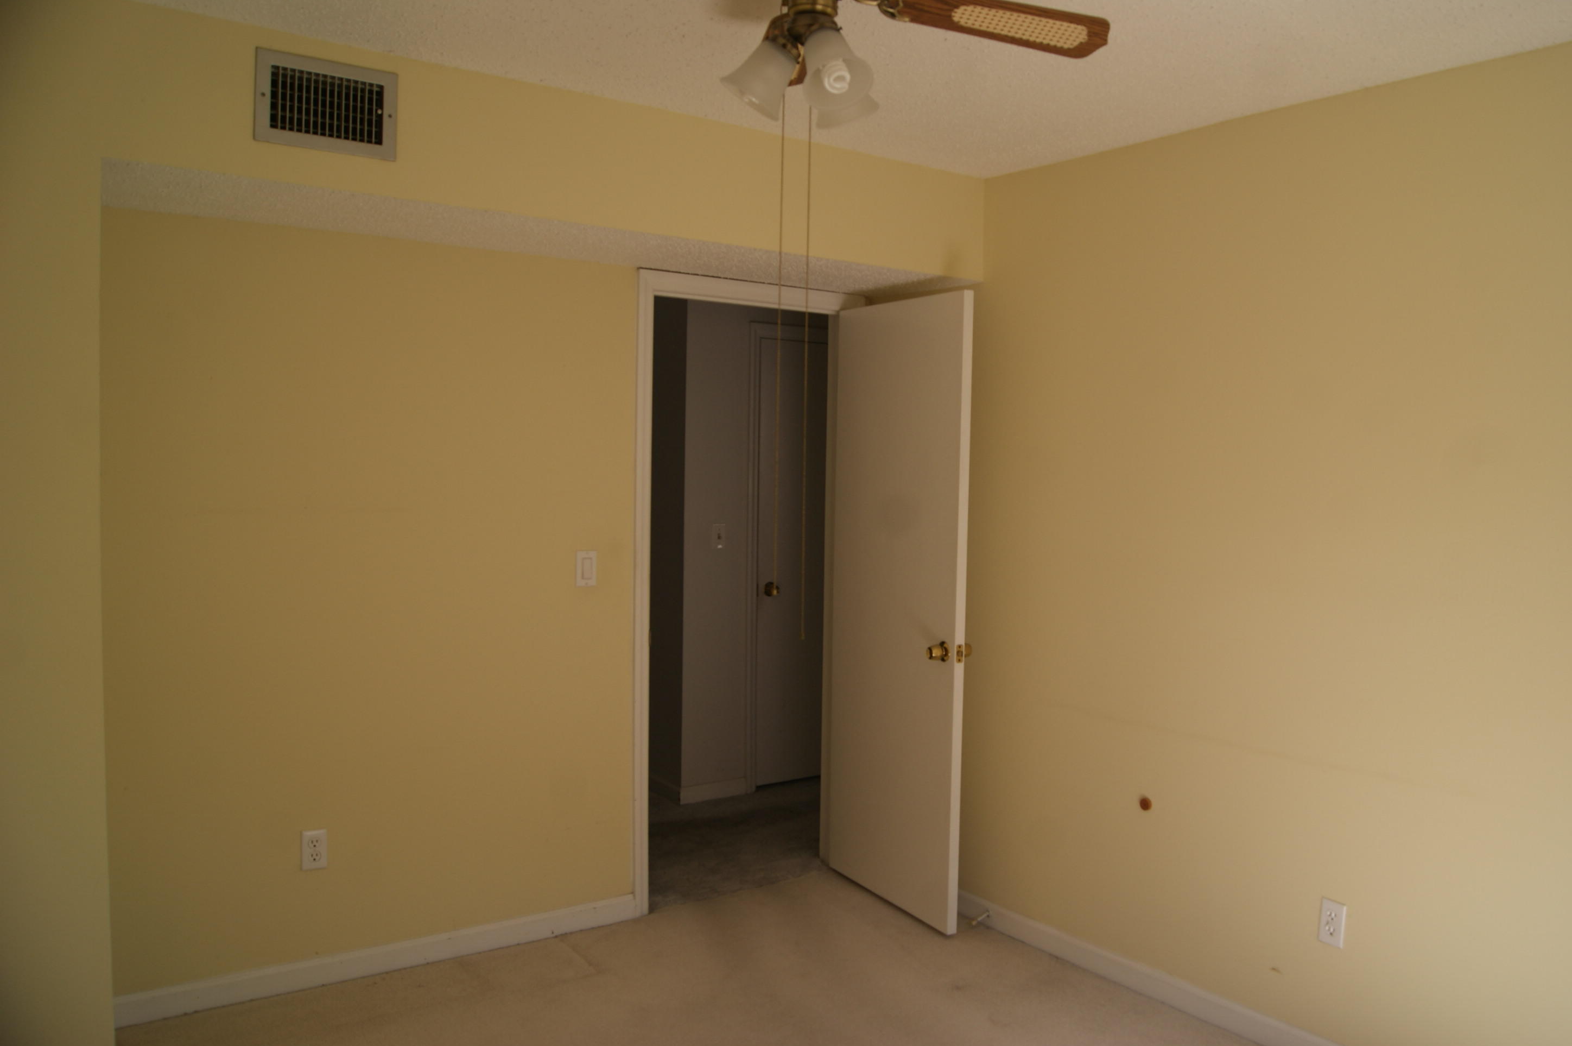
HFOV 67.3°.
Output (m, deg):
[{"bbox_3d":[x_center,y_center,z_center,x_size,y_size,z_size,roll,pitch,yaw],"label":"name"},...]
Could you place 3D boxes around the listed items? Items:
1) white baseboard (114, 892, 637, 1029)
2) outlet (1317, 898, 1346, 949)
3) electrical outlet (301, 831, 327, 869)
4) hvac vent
[{"bbox_3d":[-1.131,1.260,3.452,1.560,0.083,0.015,-1,3,-35],"label":"white baseboard"},{"bbox_3d":[1.348,0.987,2.905,0.010,0.115,0.070,-1,3,-35],"label":"outlet"},{"bbox_3d":[-1.315,0.912,3.289,0.070,0.115,0.010,-1,3,-35],"label":"electrical outlet"},{"bbox_3d":[-1.053,-0.954,2.692,0.320,0.210,0.020,-1,3,-35],"label":"hvac vent"}]

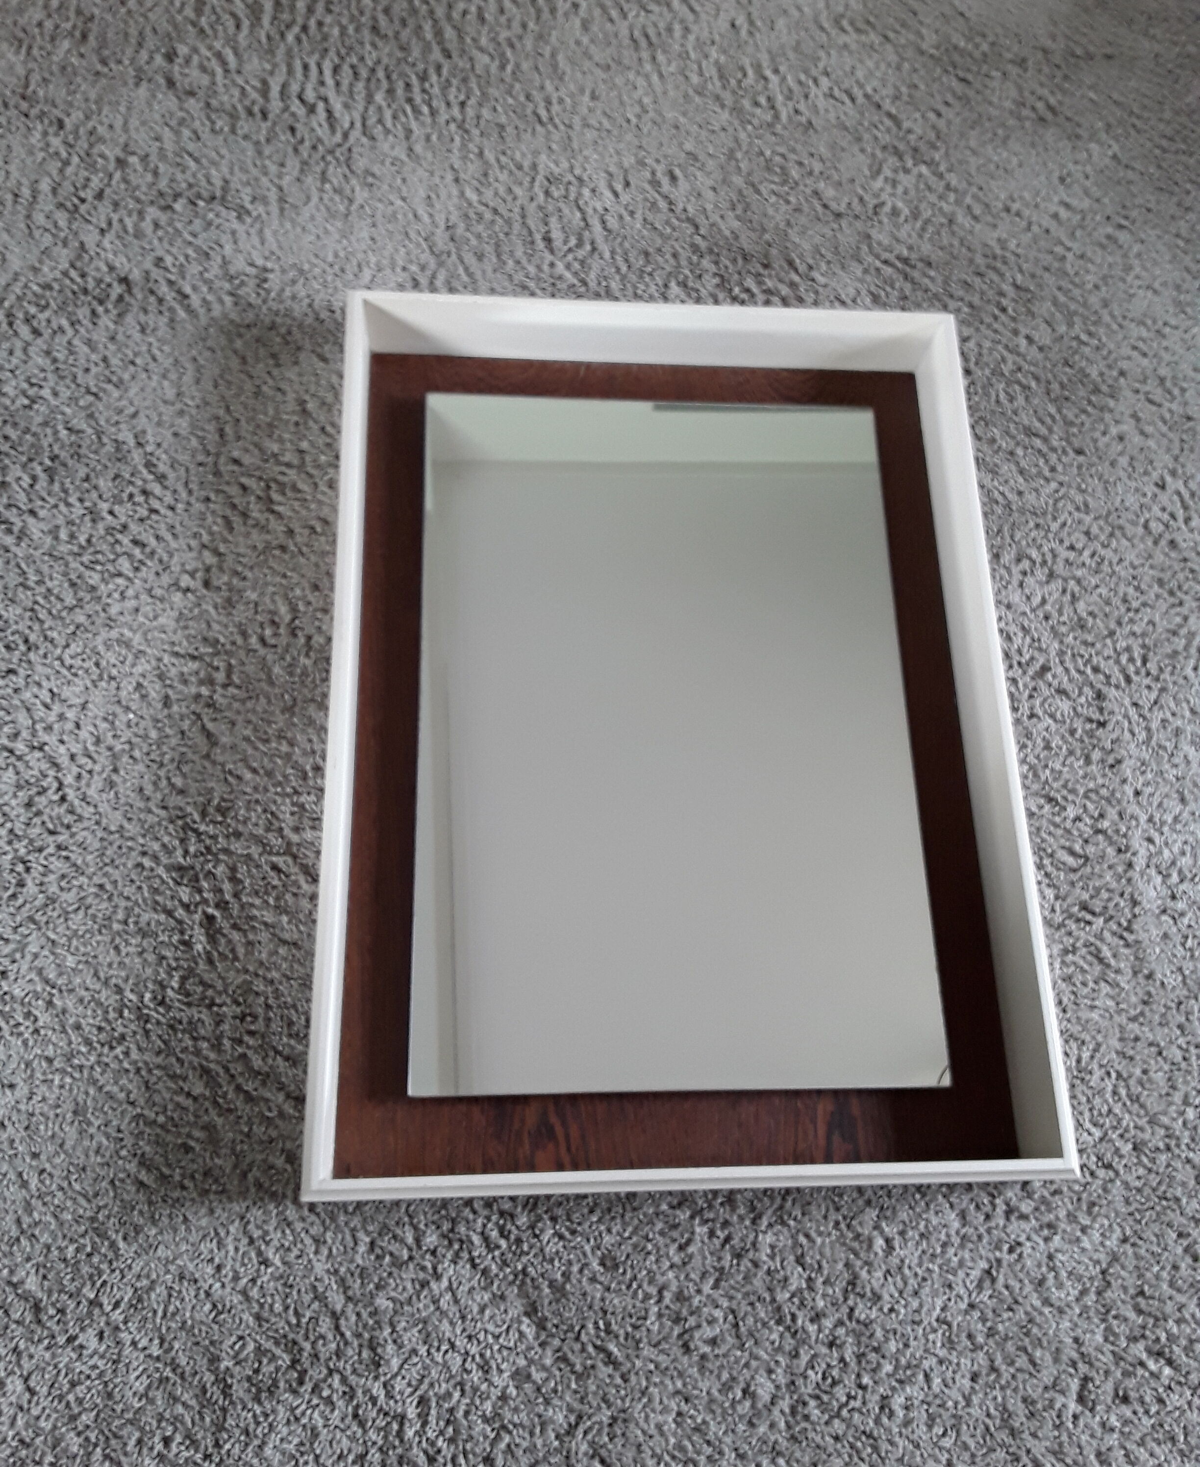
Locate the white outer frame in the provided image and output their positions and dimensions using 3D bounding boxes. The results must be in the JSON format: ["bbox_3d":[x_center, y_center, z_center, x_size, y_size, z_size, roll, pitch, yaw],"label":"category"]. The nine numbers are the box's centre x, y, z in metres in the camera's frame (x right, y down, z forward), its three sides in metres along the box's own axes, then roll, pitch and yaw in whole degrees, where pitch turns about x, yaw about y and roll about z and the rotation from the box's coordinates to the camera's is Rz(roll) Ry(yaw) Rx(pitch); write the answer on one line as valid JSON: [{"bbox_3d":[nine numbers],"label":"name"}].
[{"bbox_3d":[0.065,-0.021,1.164,0.617,0.098,0.840,0,70,-5],"label":"white outer frame"}]

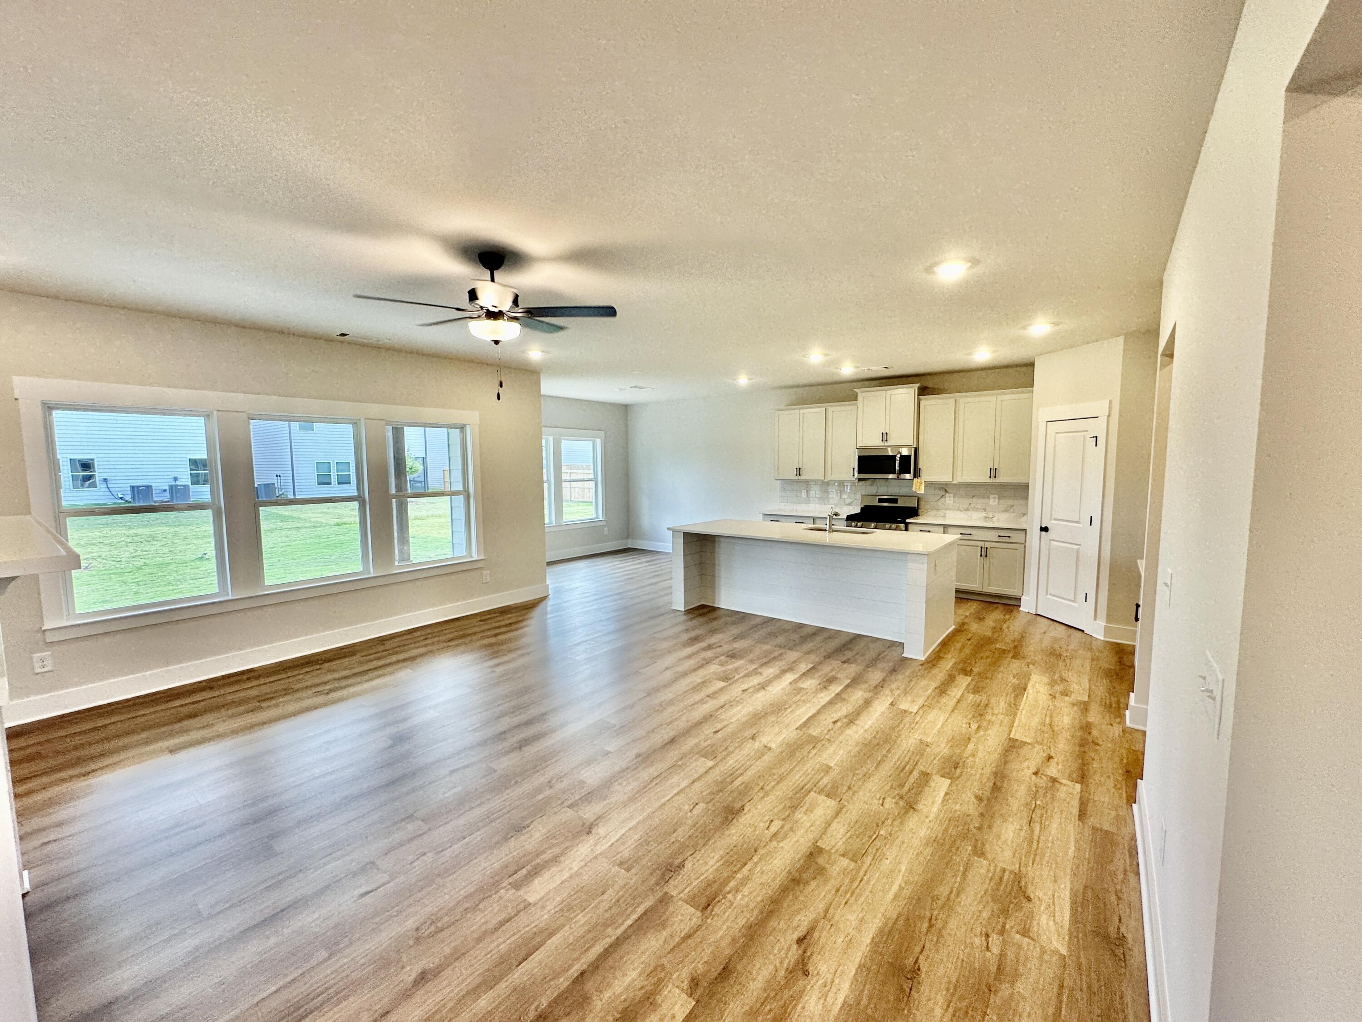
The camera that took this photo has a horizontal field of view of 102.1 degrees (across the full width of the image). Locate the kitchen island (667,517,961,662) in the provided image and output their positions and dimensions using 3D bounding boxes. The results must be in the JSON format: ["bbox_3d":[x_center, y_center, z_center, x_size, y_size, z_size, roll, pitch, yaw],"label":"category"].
[{"bbox_3d":[1.266,0.669,5.683,2.706,0.913,1.149,3,6,38],"label":"kitchen island"}]

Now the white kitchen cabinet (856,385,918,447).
[{"bbox_3d":[2.753,-1.224,7.262,0.795,0.770,0.400,3,6,38],"label":"white kitchen cabinet"}]

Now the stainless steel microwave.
[{"bbox_3d":[2.792,-0.633,7.362,0.768,0.407,0.400,3,6,38],"label":"stainless steel microwave"}]

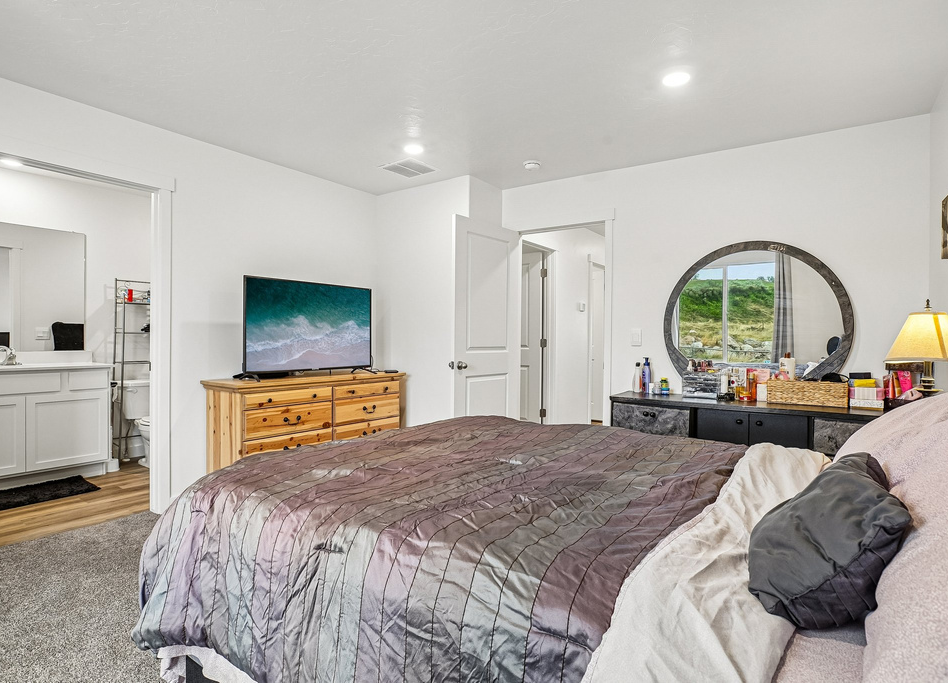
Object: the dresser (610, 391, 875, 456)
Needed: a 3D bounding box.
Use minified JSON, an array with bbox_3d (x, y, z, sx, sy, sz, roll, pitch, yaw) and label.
[{"bbox_3d":[1.773,0.750,3.110,1.670,0.710,0.430,1,1,32],"label":"dresser"}]

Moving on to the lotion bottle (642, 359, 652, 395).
[{"bbox_3d":[1.273,0.253,3.560,0.065,0.258,0.065,0,1,-22],"label":"lotion bottle"}]

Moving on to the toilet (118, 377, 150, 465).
[{"bbox_3d":[-2.790,0.705,4.276,0.700,0.710,0.450,1,1,37],"label":"toilet"}]

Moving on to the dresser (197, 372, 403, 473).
[{"bbox_3d":[-1.205,0.670,3.645,0.510,0.810,1.420,1,1,37],"label":"dresser"}]

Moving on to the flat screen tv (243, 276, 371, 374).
[{"bbox_3d":[-1.203,-0.087,3.660,0.230,0.700,1.115,1,1,37],"label":"flat screen tv"}]

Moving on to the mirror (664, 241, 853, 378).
[{"bbox_3d":[1.862,-0.138,3.250,1.100,1.060,0.050,1,1,32],"label":"mirror"}]

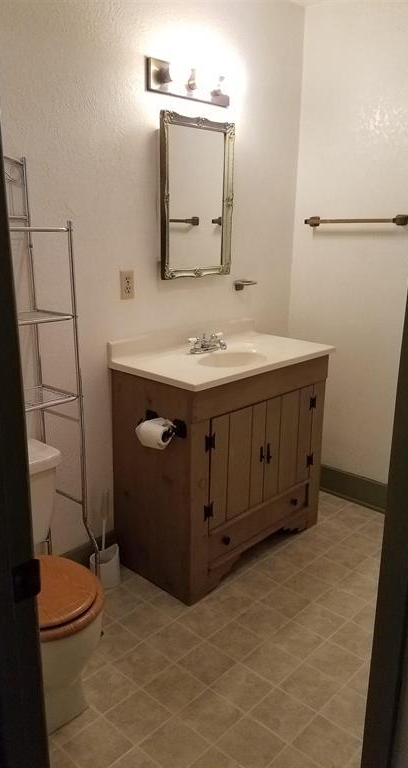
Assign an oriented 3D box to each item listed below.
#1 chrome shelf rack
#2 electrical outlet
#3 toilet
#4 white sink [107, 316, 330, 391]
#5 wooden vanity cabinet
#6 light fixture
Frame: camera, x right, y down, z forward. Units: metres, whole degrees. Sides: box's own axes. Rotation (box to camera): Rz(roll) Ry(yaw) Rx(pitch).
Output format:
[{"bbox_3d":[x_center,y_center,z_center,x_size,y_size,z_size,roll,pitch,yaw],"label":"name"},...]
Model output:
[{"bbox_3d":[-0.701,0.140,1.756,0.305,1.650,0.650,14,20,41],"label":"chrome shelf rack"},{"bbox_3d":[-0.298,-0.389,2.287,0.012,0.115,0.070,14,20,41],"label":"electrical outlet"},{"bbox_3d":[-0.562,0.625,1.744,0.670,0.720,0.480,14,20,41],"label":"toilet"},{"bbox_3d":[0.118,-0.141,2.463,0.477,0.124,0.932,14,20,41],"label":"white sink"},{"bbox_3d":[0.102,0.322,2.604,0.435,0.878,0.907,14,20,41],"label":"wooden vanity cabinet"},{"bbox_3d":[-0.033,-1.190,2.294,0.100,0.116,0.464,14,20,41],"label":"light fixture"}]

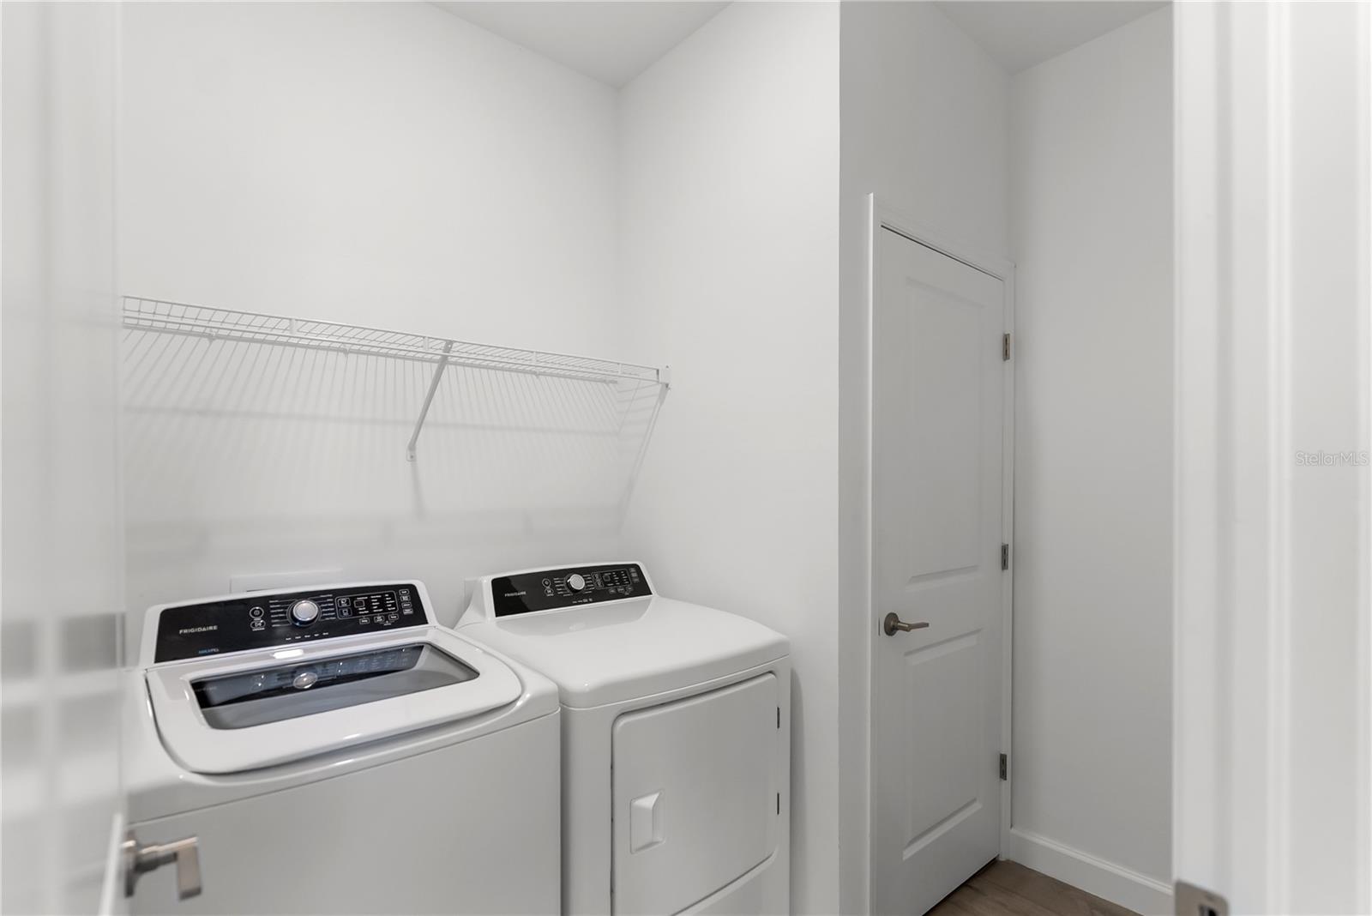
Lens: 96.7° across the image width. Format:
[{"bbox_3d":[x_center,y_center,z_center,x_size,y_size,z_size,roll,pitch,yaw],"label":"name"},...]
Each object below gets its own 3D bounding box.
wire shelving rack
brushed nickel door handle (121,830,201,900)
[{"bbox_3d":[-0.725,-0.151,1.746,1.455,0.334,0.315,1,-1,-39],"label":"wire shelving rack"},{"bbox_3d":[-0.546,0.431,0.632,0.067,0.070,0.141,1,-1,-39],"label":"brushed nickel door handle"}]

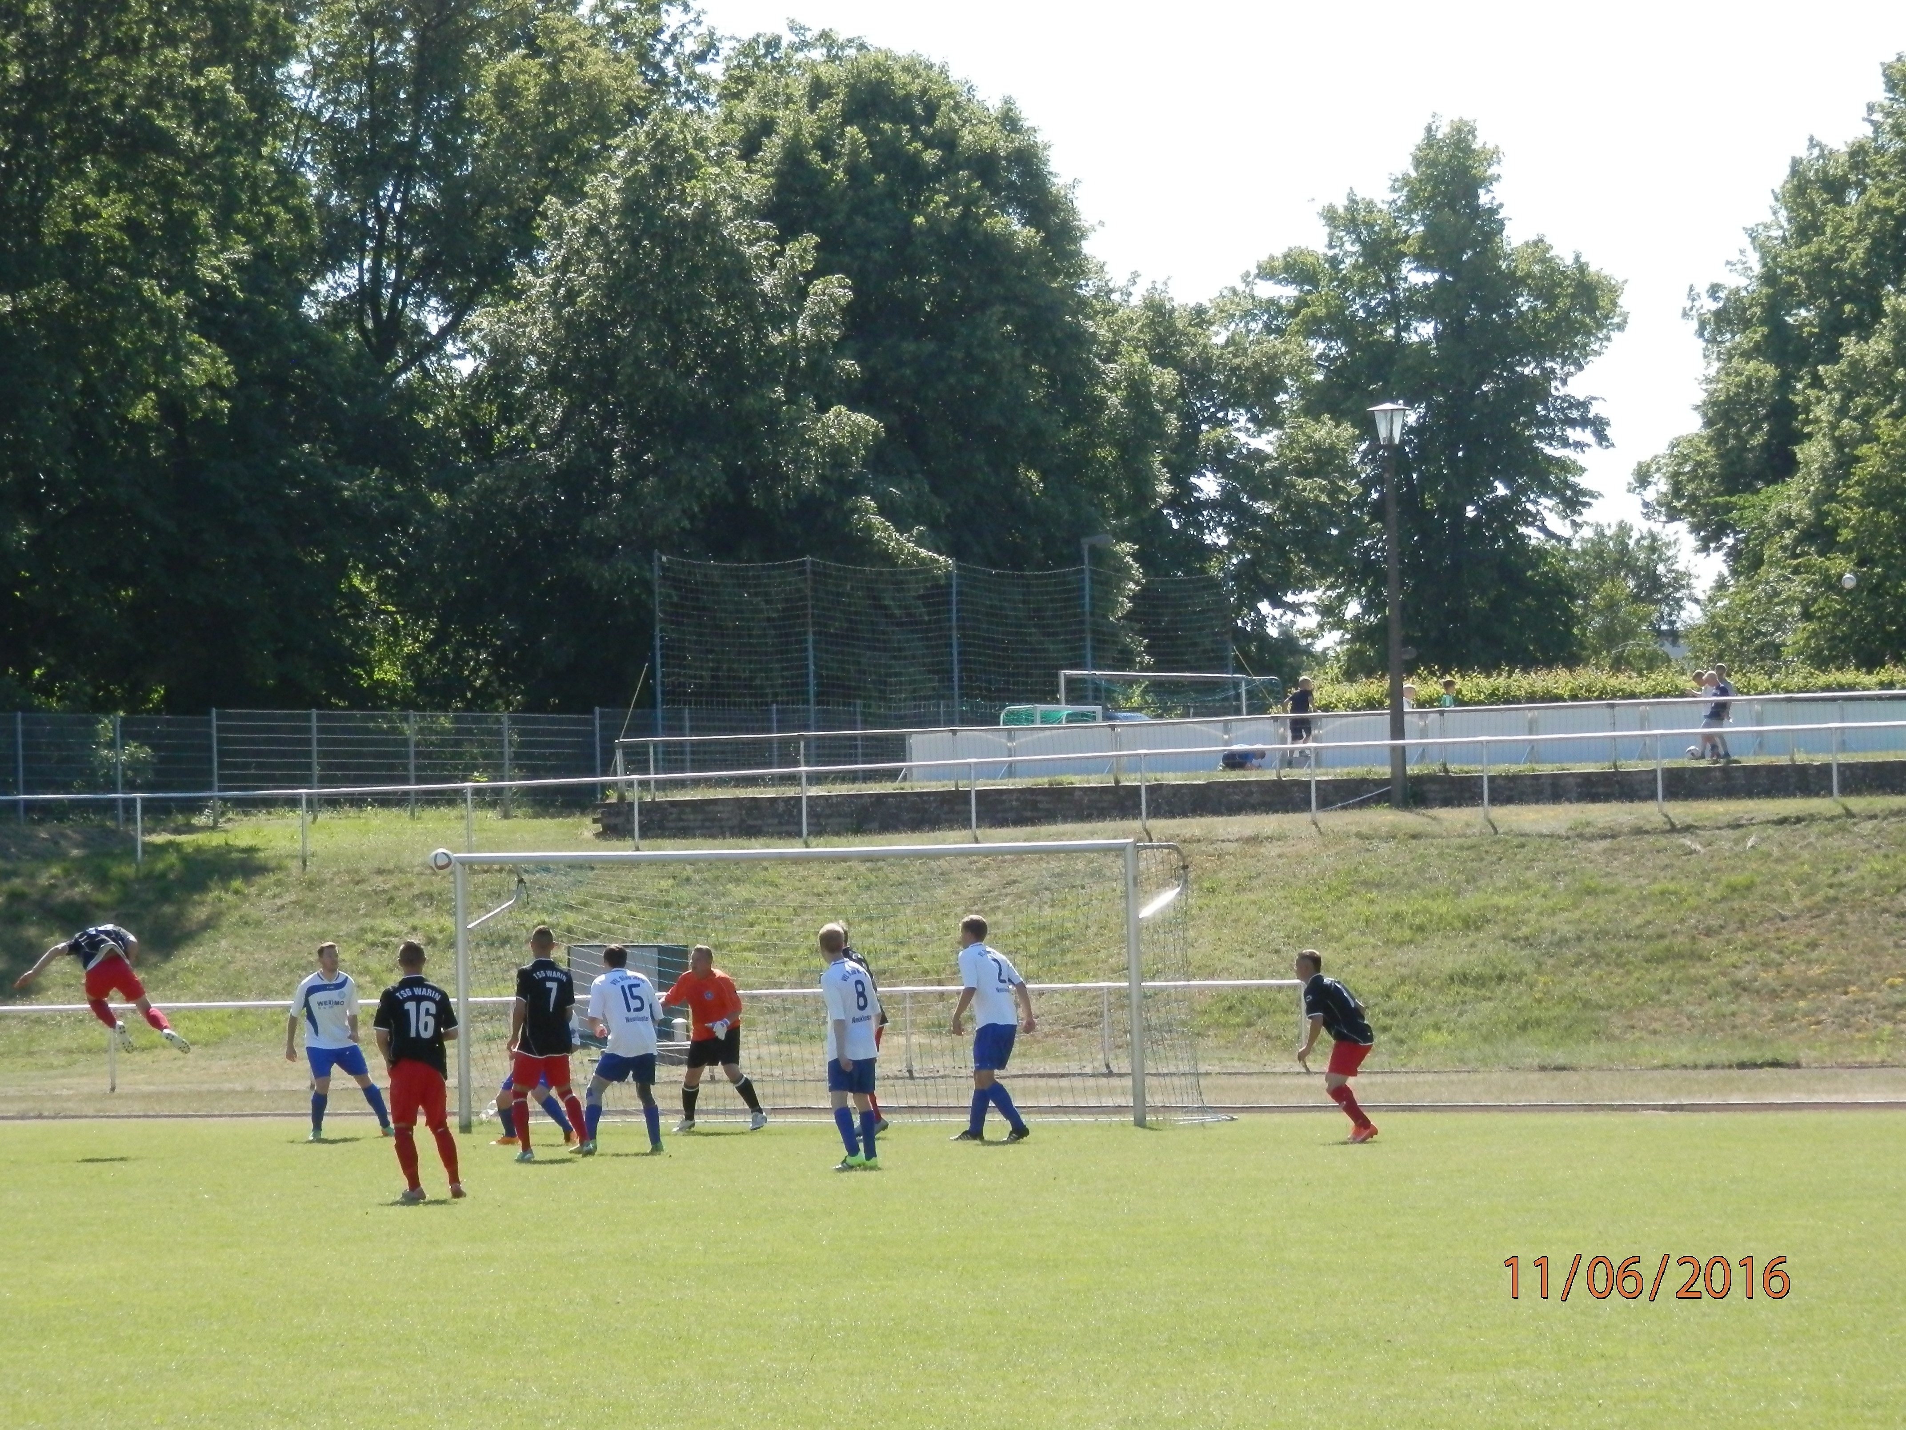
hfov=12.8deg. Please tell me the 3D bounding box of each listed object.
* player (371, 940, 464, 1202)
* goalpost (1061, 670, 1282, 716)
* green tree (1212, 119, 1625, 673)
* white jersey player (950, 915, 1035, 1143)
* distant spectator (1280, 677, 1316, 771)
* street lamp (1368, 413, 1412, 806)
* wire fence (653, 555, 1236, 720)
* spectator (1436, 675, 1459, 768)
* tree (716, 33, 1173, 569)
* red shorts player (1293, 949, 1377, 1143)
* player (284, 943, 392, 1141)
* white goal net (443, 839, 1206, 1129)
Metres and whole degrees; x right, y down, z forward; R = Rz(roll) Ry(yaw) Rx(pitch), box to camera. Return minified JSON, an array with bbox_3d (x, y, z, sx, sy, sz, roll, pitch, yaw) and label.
[{"bbox_3d":[-3.780,2.505,59.800,0.640,1.820,0.450,-1,-1,3],"label":"player"},{"bbox_3d":[4.855,0.376,177.734,1.500,2.550,7.530,-2,-2,32],"label":"goalpost"},{"bbox_3d":[9.915,-5.176,177.813,8.900,14.630,8.630,-1,-1,0],"label":"green tree"},{"bbox_3d":[0.337,2.583,69.700,0.620,1.840,0.570,-2,-2,40],"label":"white jersey player"},{"bbox_3d":[5.247,0.107,128.500,0.420,1.380,0.500,0,-2,-41],"label":"distant spectator"},{"bbox_3d":[5.936,-1.461,114.000,0.580,5.450,0.580,-1,-1,0],"label":"street lamp"},{"bbox_3d":[0.133,-0.565,149.206,0.150,4.200,17.657,-2,-1,35],"label":"wire fence"},{"bbox_3d":[7.707,0.156,132.000,0.300,1.420,0.400,-2,-1,15],"label":"spectator"},{"bbox_3d":[-0.062,-5.521,162.806,9.600,15.160,9.310,-1,-1,0],"label":"tree"},{"bbox_3d":[3.043,2.624,67.300,0.620,1.530,0.540,-2,-1,30],"label":"red shorts player"},{"bbox_3d":[-5.433,2.881,75.000,0.880,1.750,0.480,-1,-1,-9],"label":"player"},{"bbox_3d":[-1.054,2.501,77.932,7.560,2.560,1.650,-2,-2,33],"label":"white goal net"}]

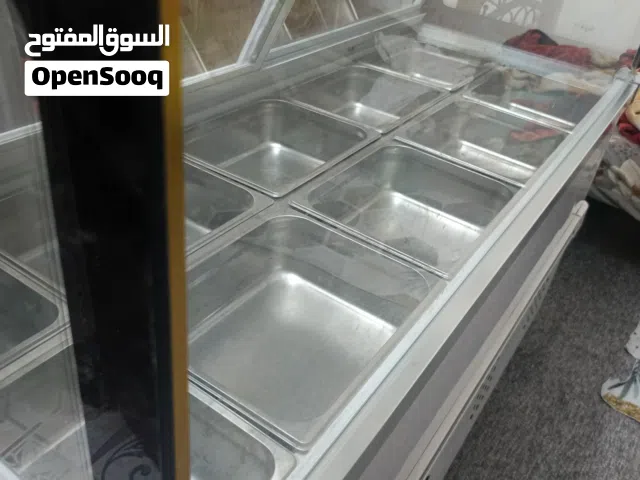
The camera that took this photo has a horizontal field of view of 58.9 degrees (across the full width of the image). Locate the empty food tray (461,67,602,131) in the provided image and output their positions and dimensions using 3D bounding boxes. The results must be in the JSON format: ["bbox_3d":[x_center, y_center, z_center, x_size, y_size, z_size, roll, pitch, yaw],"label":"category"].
[{"bbox_3d":[0.510,-0.309,1.405,0.265,0.100,0.325,26,39,24],"label":"empty food tray"}]

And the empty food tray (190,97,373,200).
[{"bbox_3d":[-0.091,-0.145,1.054,0.265,0.100,0.325,26,39,24],"label":"empty food tray"}]

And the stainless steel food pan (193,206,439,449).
[{"bbox_3d":[-0.042,0.109,0.706,0.265,0.100,0.325,26,39,24],"label":"stainless steel food pan"}]

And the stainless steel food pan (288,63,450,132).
[{"bbox_3d":[0.092,-0.286,1.285,0.265,0.100,0.325,26,39,23],"label":"stainless steel food pan"}]

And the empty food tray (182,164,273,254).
[{"bbox_3d":[-0.275,-0.005,0.821,0.265,0.100,0.325,26,39,24],"label":"empty food tray"}]

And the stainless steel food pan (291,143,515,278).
[{"bbox_3d":[0.142,-0.030,0.939,0.265,0.100,0.325,26,39,24],"label":"stainless steel food pan"}]

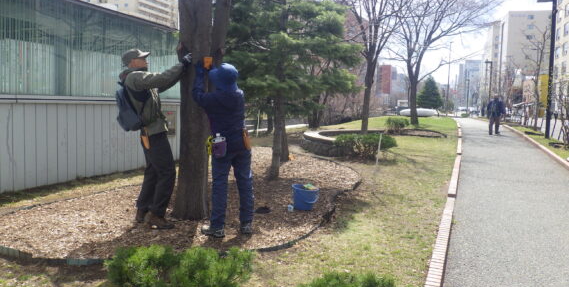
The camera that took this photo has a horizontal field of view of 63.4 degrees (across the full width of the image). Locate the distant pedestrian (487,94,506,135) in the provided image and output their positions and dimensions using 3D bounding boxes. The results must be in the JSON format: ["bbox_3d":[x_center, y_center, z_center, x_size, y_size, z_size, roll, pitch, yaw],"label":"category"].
[{"bbox_3d":[8.981,-1.216,19.500,0.720,1.740,0.450,2,5,17],"label":"distant pedestrian"}]

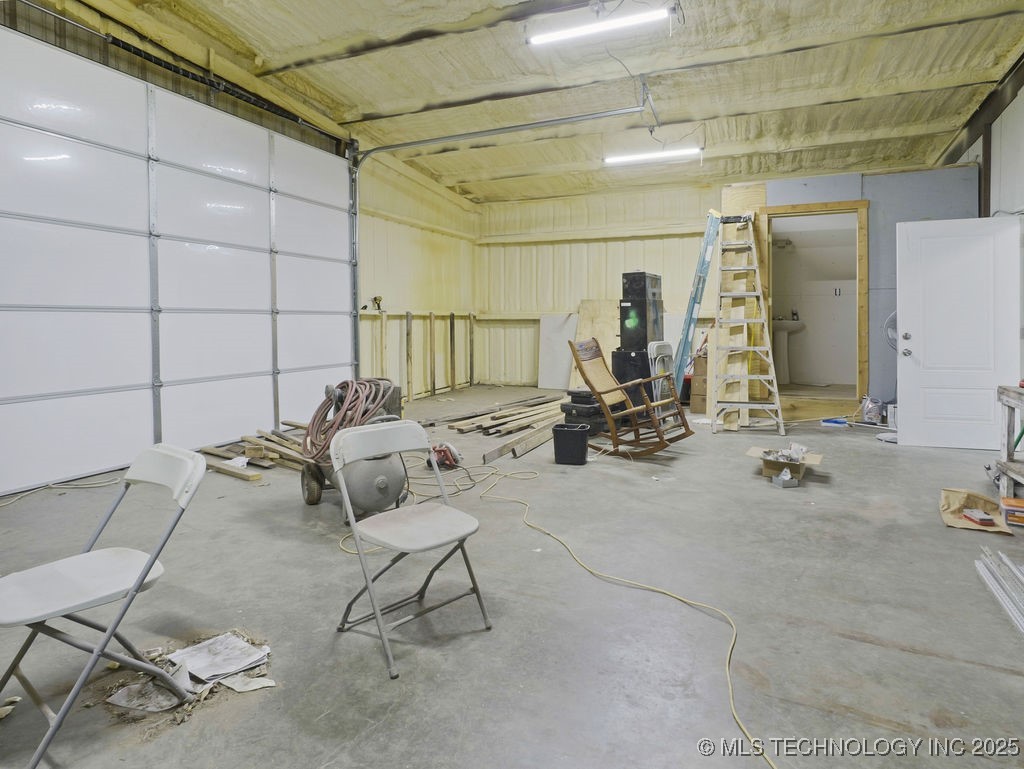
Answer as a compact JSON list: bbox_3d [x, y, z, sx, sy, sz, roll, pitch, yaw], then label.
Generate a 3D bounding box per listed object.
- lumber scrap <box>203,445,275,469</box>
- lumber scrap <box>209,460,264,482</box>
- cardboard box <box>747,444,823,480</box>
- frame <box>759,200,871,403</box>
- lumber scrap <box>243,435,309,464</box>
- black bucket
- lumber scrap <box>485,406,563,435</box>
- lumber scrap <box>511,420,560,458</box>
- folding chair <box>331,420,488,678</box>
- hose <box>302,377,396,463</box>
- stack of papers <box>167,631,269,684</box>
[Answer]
[{"bbox_3d":[-2.255,0.594,4.420,0.860,0.035,0.120,3,6,31],"label":"lumber scrap"},{"bbox_3d":[-2.132,0.641,4.023,0.680,0.040,0.090,3,6,32],"label":"lumber scrap"},{"bbox_3d":[2.097,0.604,4.100,0.500,0.140,0.300,4,7,33],"label":"cardboard box"},{"bbox_3d":[3.435,-0.945,6.145,1.090,2.190,0.130,2,6,23],"label":"frame"},{"bbox_3d":[-2.030,0.543,4.580,1.300,0.045,0.090,5,7,40],"label":"lumber scrap"},{"bbox_3d":[0.485,0.485,4.345,0.290,0.300,0.205,1,6,9],"label":"black bucket"},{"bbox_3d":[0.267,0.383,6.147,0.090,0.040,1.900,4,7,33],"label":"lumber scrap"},{"bbox_3d":[0.300,0.505,5.050,0.045,0.090,1.350,3,6,25],"label":"lumber scrap"},{"bbox_3d":[-0.362,0.554,2.030,0.460,0.770,0.440,5,8,45],"label":"folding chair"},{"bbox_3d":[-1.105,0.240,3.600,0.560,0.510,0.420,-2,6,-17],"label":"hose"},{"bbox_3d":[-0.993,0.919,1.800,0.235,0.040,0.195,4,7,38],"label":"stack of papers"}]

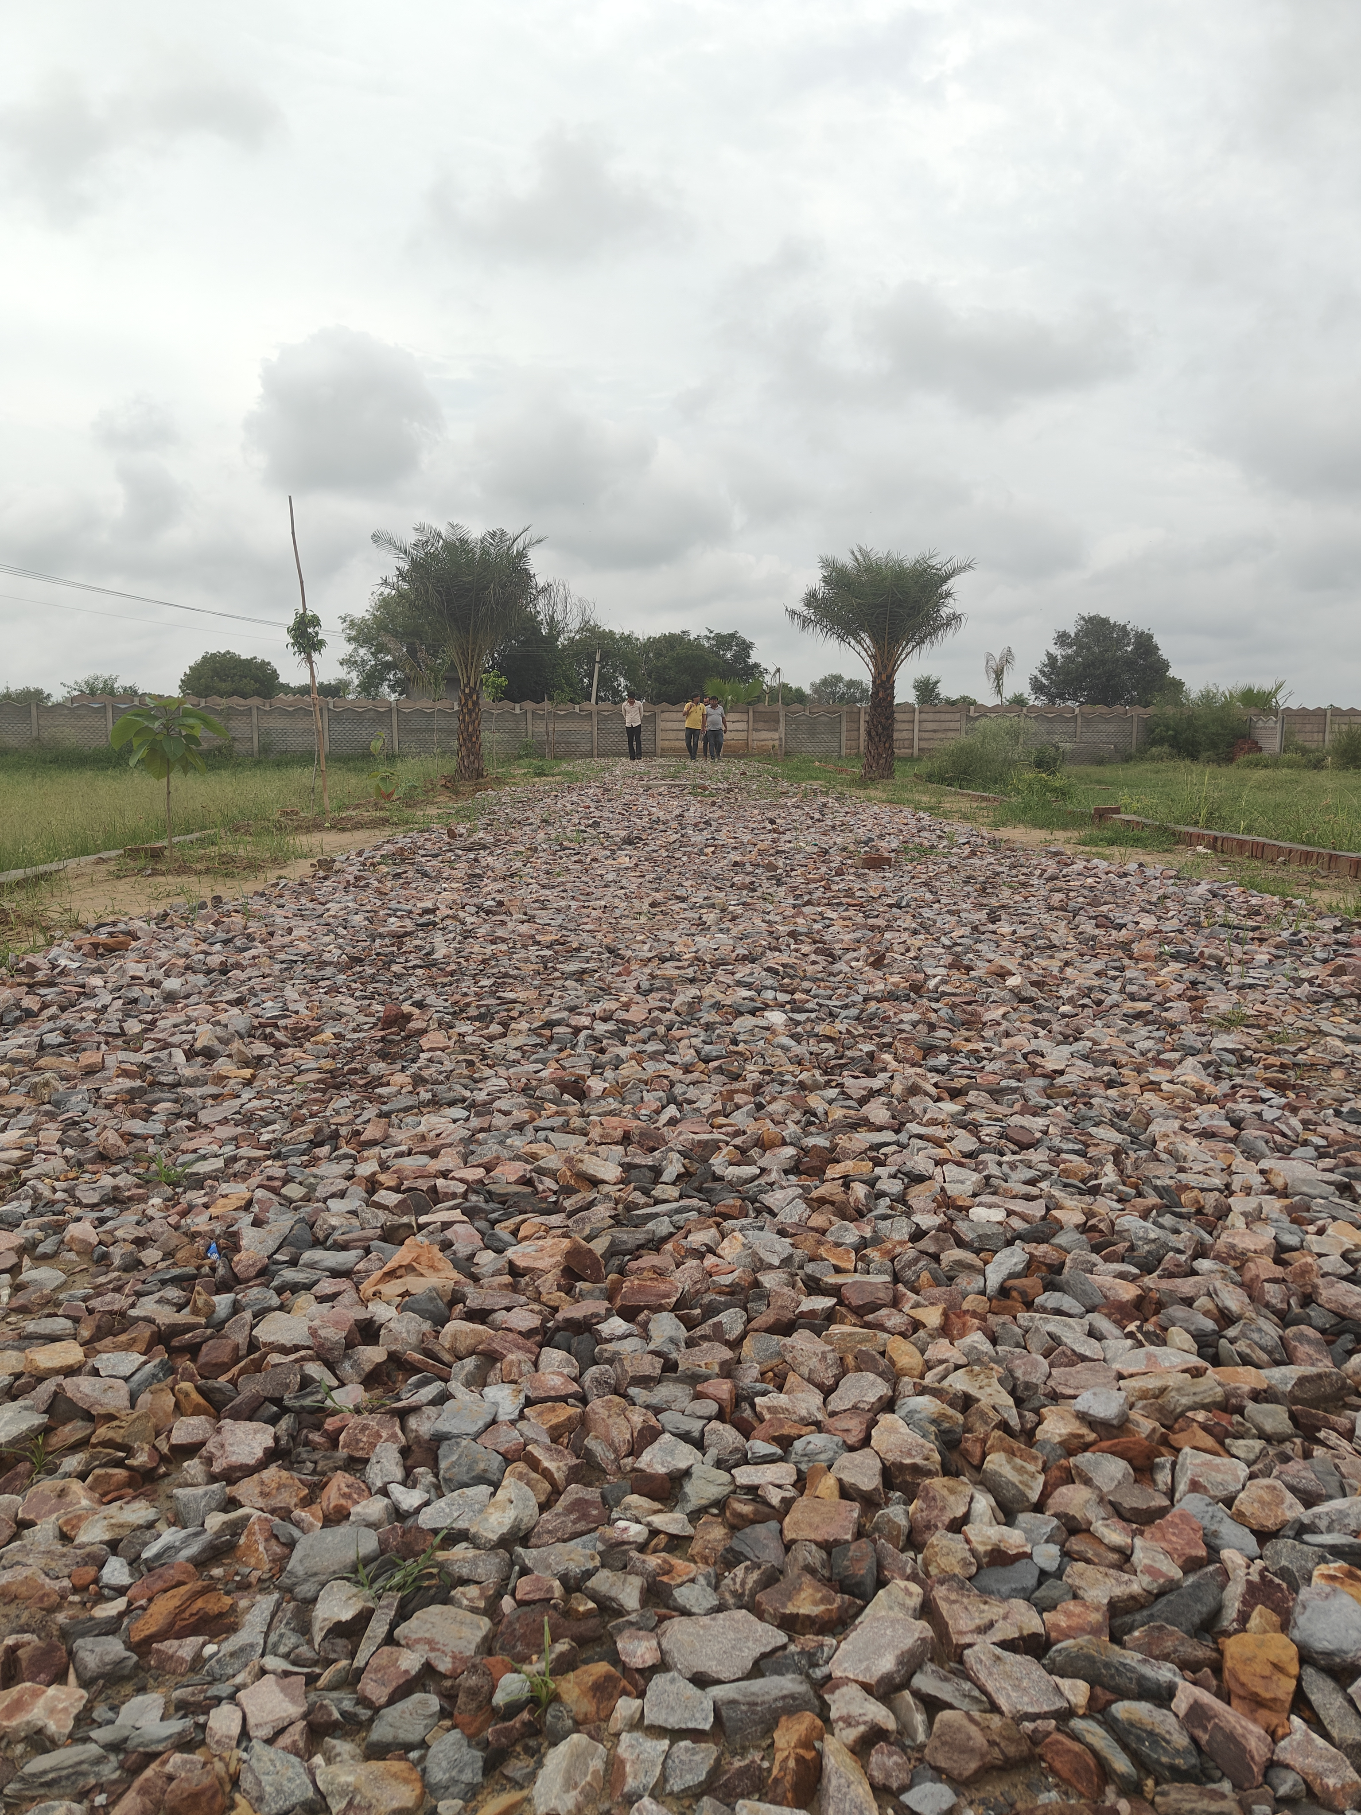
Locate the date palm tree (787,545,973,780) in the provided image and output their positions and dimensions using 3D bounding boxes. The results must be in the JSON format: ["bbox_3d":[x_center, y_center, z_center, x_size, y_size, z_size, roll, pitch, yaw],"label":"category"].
[{"bbox_3d":[3.142,-3.855,19.957,2.919,3.669,2.919,0,8,0],"label":"date palm tree"}]

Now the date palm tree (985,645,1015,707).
[{"bbox_3d":[12.466,-8.171,49.342,1.163,4.094,1.163,0,8,0],"label":"date palm tree"}]

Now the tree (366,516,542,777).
[{"bbox_3d":[-3.516,-4.025,19.933,2.648,4.013,2.648,0,8,0],"label":"tree"}]

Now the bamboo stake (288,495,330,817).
[{"bbox_3d":[-3.452,-2.325,11.791,0.300,2.962,0.220,0,8,0],"label":"bamboo stake"}]

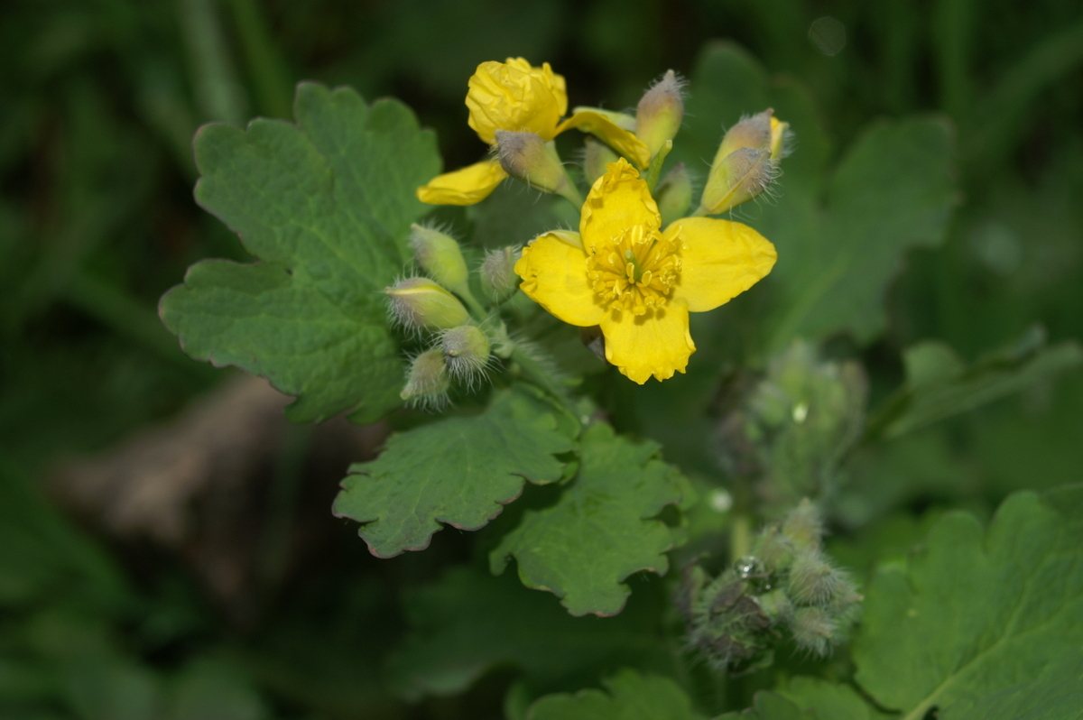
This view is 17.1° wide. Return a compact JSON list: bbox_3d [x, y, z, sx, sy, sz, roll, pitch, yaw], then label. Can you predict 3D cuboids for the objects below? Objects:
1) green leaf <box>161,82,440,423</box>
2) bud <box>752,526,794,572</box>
[{"bbox_3d":[-0.022,-0.011,0.345,0.027,0.006,0.035,5,69,-1],"label":"green leaf"},{"bbox_3d":[0.022,0.018,0.344,0.004,0.005,0.004,0,37,0],"label":"bud"}]

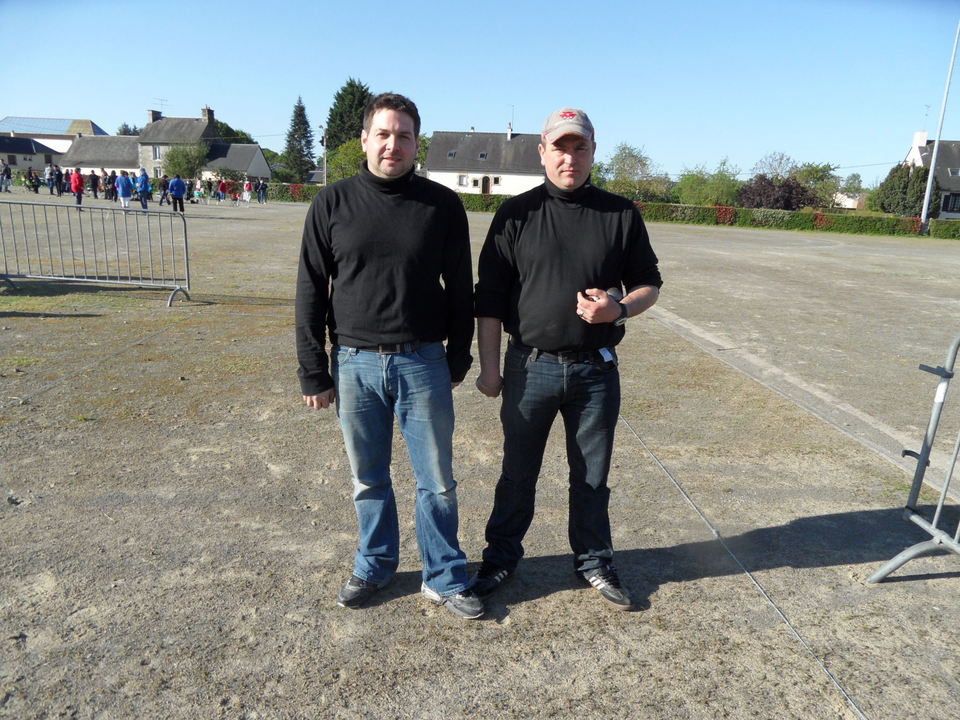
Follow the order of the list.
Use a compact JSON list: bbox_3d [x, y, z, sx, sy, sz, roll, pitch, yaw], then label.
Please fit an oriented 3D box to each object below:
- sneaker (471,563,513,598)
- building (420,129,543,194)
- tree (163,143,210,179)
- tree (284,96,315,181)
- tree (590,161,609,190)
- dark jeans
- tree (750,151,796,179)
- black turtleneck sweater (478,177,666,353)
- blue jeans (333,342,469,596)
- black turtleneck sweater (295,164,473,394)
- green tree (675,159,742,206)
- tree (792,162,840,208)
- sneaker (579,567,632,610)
[{"bbox_3d":[0.086,0.827,2.623,0.105,0.105,0.285,13,18,37],"label":"sneaker"},{"bbox_3d":[1.164,-21.773,75.011,13.200,6.900,8.000,4,14,6],"label":"building"},{"bbox_3d":[-27.780,-18.126,63.000,4.500,5.140,4.300,2,14,0],"label":"tree"},{"bbox_3d":[-15.060,-17.548,55.528,2.693,8.327,2.693,2,14,0],"label":"tree"},{"bbox_3d":[10.152,-15.467,58.000,2.900,3.710,2.800,2,14,0],"label":"tree"},{"bbox_3d":[0.258,0.382,2.500,0.450,0.940,0.300,2,14,0],"label":"dark jeans"},{"bbox_3d":[26.016,-15.601,59.000,4.300,5.750,4.000,2,14,0],"label":"tree"},{"bbox_3d":[0.302,-0.317,2.290,0.640,0.600,0.350,2,14,0],"label":"black turtleneck sweater"},{"bbox_3d":[-0.267,0.392,2.386,0.490,0.960,0.330,1,14,-3],"label":"blue jeans"},{"bbox_3d":[-0.321,-0.251,2.262,0.600,0.800,0.300,1,14,-6],"label":"black turtleneck sweater"},{"bbox_3d":[16.307,-12.203,47.500,4.900,4.080,4.000,2,14,0],"label":"green tree"},{"bbox_3d":[21.399,-10.557,42.510,3.268,3.932,3.268,2,14,0],"label":"tree"},{"bbox_3d":[0.475,0.837,2.573,0.105,0.110,0.285,-9,18,-37],"label":"sneaker"}]

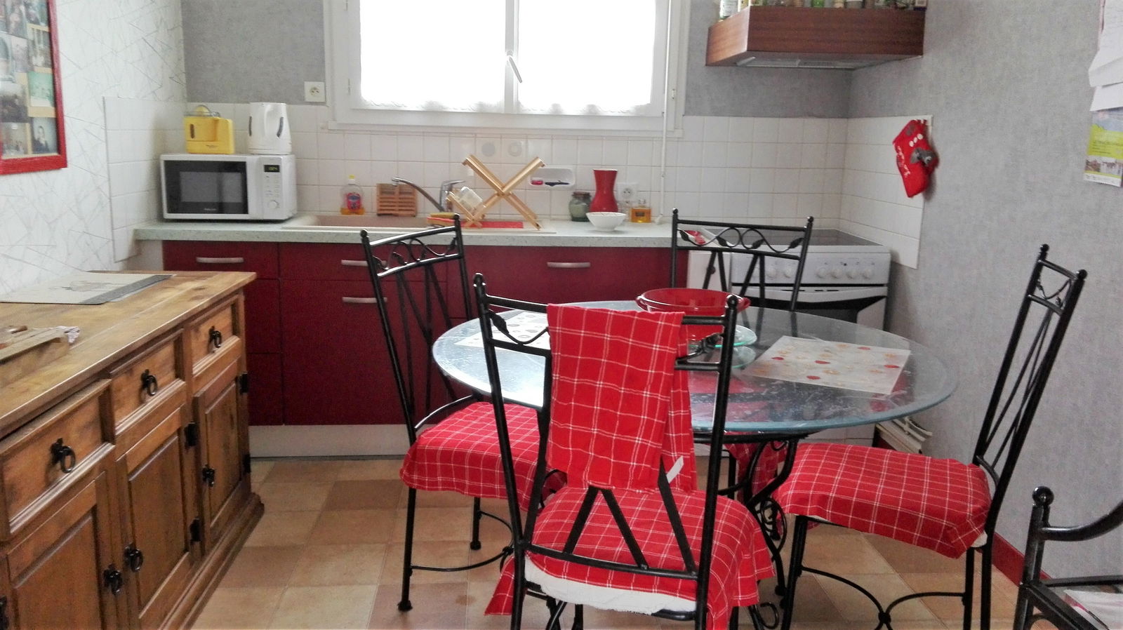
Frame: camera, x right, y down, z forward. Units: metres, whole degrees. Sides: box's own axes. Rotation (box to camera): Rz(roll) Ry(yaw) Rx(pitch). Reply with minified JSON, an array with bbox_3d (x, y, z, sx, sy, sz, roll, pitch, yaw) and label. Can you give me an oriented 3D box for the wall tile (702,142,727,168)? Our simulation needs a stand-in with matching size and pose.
[{"bbox_3d":[0.675,-0.701,3.511,0.108,0.108,0.010,0,13,-5],"label":"wall tile"}]

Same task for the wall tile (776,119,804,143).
[{"bbox_3d":[1.002,-0.810,3.520,0.108,0.108,0.010,0,11,-4],"label":"wall tile"}]

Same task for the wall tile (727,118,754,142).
[{"bbox_3d":[0.774,-0.796,3.445,0.107,0.107,0.012,0,12,-4],"label":"wall tile"}]

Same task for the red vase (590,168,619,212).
[{"bbox_3d":[0.179,-0.497,3.385,0.111,0.217,0.111,0,12,-4],"label":"red vase"}]

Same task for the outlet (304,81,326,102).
[{"bbox_3d":[-1.029,-0.933,3.358,0.084,0.083,0.020,0,11,-4],"label":"outlet"}]

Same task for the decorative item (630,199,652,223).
[{"bbox_3d":[0.346,-0.456,3.473,0.081,0.098,0.042,0,13,-5],"label":"decorative item"}]

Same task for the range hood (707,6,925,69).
[{"bbox_3d":[0.944,-1.060,3.099,0.627,0.155,0.576,0,12,-4],"label":"range hood"}]

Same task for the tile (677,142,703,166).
[{"bbox_3d":[0.566,-0.702,3.502,0.108,0.108,0.010,0,13,-5],"label":"tile"}]

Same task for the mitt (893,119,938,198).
[{"bbox_3d":[1.243,-0.557,2.842,0.059,0.259,0.227,0,12,-4],"label":"mitt"}]

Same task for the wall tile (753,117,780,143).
[{"bbox_3d":[0.892,-0.811,3.513,0.108,0.108,0.010,0,11,-4],"label":"wall tile"}]

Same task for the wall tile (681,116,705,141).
[{"bbox_3d":[0.563,-0.813,3.491,0.108,0.108,0.010,0,11,-4],"label":"wall tile"}]

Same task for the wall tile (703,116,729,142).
[{"bbox_3d":[0.673,-0.812,3.499,0.108,0.108,0.010,0,11,-4],"label":"wall tile"}]

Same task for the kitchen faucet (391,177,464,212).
[{"bbox_3d":[-0.557,-0.488,3.349,0.290,0.165,0.070,-4,14,-22],"label":"kitchen faucet"}]

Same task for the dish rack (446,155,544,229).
[{"bbox_3d":[-0.260,-0.503,3.256,0.355,0.262,0.370,0,13,-5],"label":"dish rack"}]

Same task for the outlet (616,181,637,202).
[{"bbox_3d":[0.288,-0.538,3.518,0.084,0.083,0.020,0,11,-4],"label":"outlet"}]

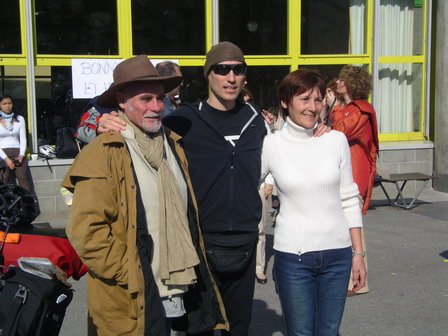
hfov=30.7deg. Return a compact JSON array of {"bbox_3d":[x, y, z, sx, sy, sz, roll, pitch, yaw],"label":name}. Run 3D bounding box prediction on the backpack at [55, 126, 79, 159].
[{"bbox_3d":[-1.894,-0.306,9.900,0.340,0.400,0.230,-3,7,-19],"label":"backpack"}]

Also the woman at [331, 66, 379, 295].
[{"bbox_3d":[0.919,0.107,5.933,0.420,1.680,0.480,-2,7,-15],"label":"woman"}]

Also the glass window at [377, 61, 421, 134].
[{"bbox_3d":[2.468,-0.974,11.355,0.685,0.975,0.060,-3,7,-19],"label":"glass window"}]

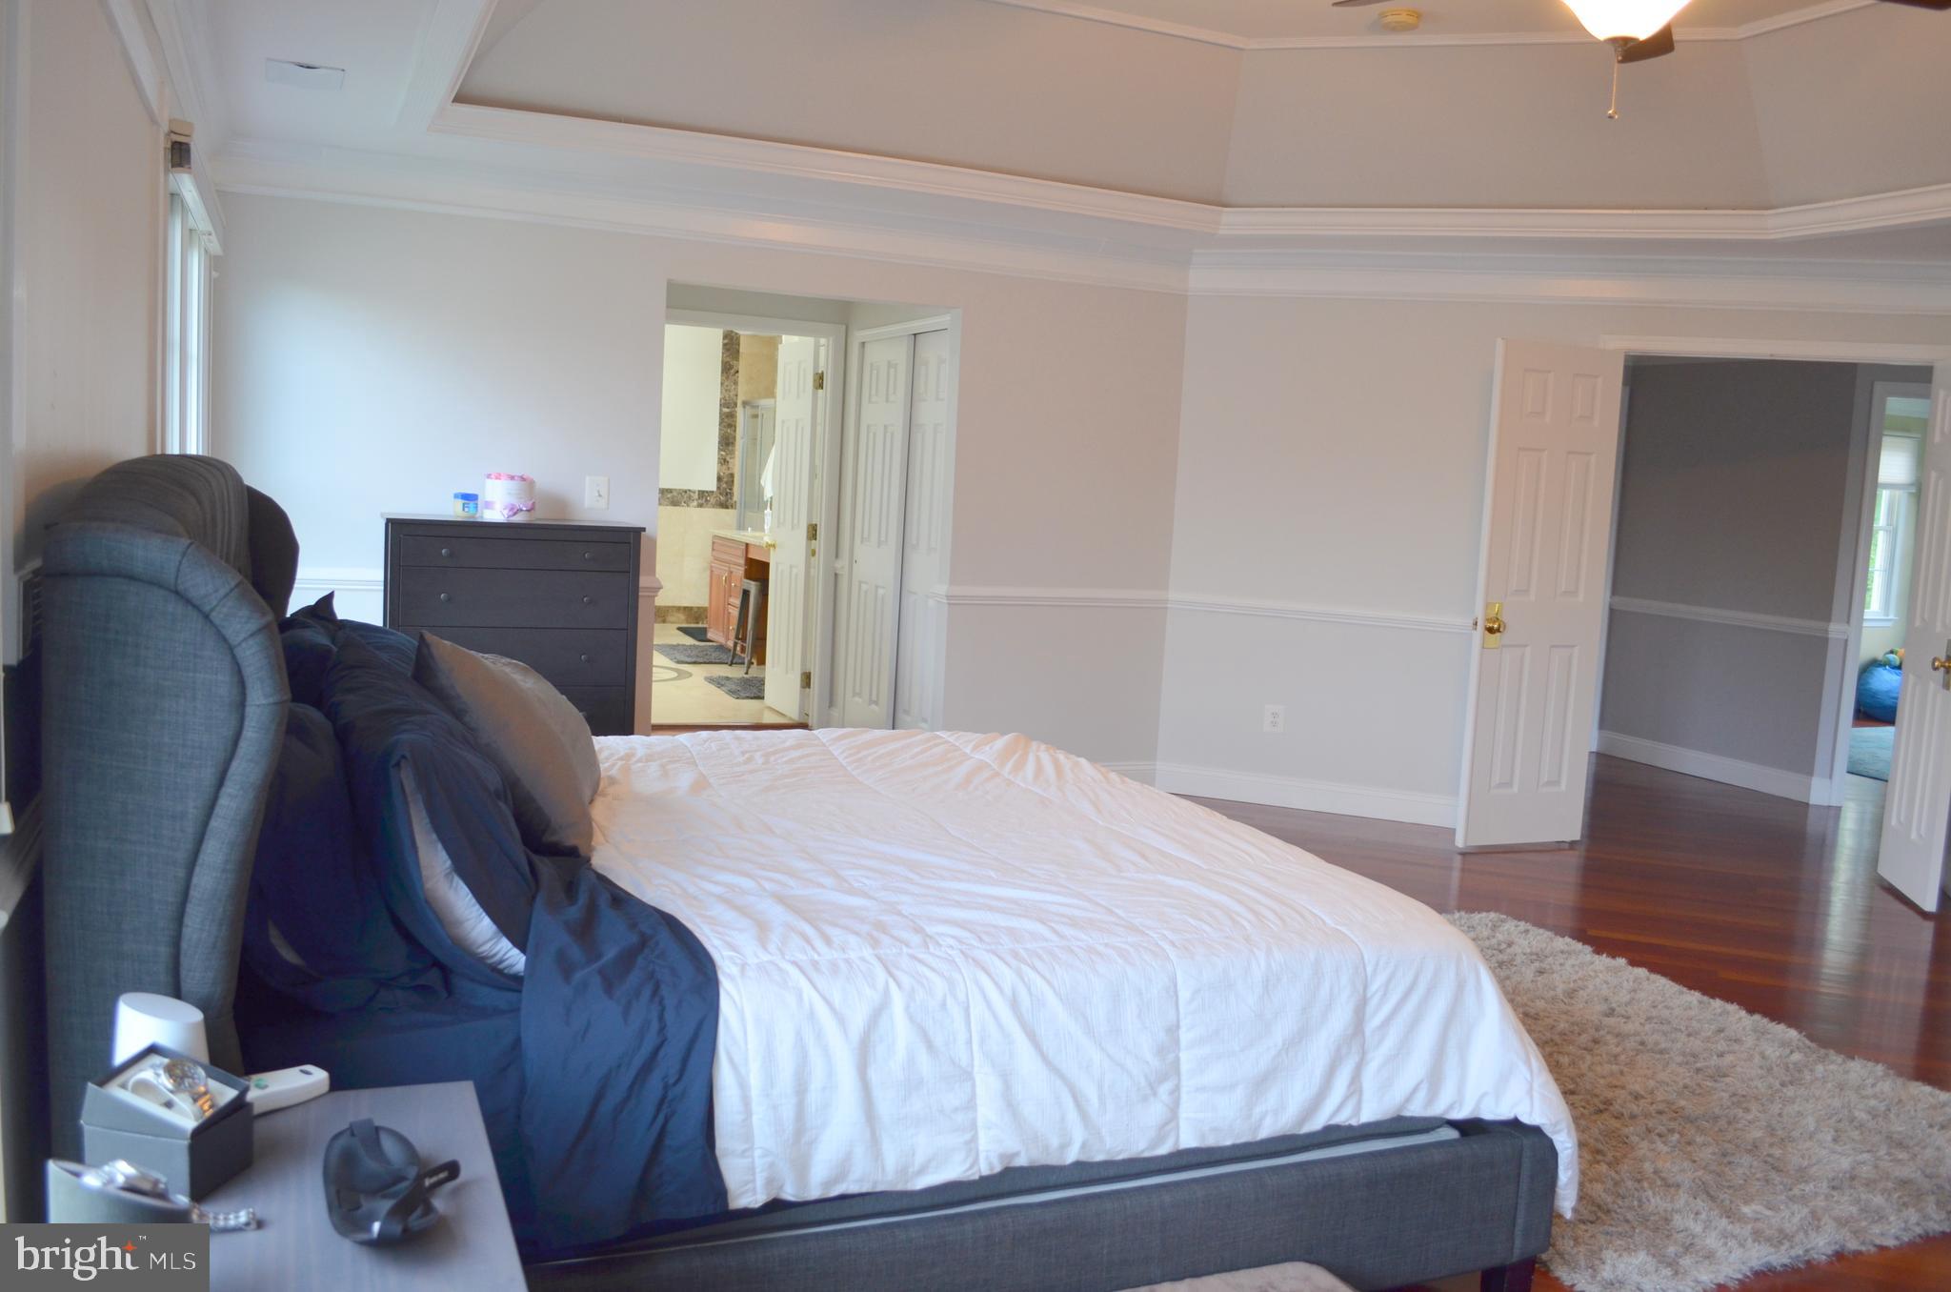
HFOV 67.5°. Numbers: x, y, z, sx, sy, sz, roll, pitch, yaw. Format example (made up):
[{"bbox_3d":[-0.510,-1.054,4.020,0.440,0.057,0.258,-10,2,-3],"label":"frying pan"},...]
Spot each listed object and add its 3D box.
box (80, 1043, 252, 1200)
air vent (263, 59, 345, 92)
[{"bbox_3d":[-0.833,0.492,1.509,0.127,0.100,0.093,5,7,14],"label":"box"},{"bbox_3d":[-1.838,-1.560,4.003,0.200,0.020,0.270,0,8,-25],"label":"air vent"}]

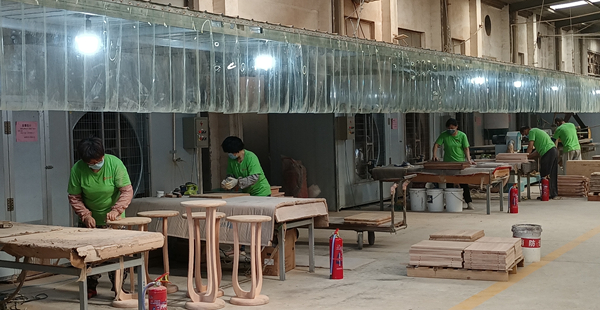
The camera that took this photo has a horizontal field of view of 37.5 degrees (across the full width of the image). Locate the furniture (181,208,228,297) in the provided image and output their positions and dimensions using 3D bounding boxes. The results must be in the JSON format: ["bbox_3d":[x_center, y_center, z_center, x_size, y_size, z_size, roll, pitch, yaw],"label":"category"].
[{"bbox_3d":[-0.862,0.911,8.112,0.398,0.743,0.398,-2,1,0],"label":"furniture"}]

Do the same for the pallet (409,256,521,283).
[{"bbox_3d":[1.672,1.110,8.822,0.985,0.107,0.910,-1,2,25],"label":"pallet"}]

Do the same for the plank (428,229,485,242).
[{"bbox_3d":[1.655,0.852,9.326,0.430,0.065,0.530,-1,2,28],"label":"plank"}]

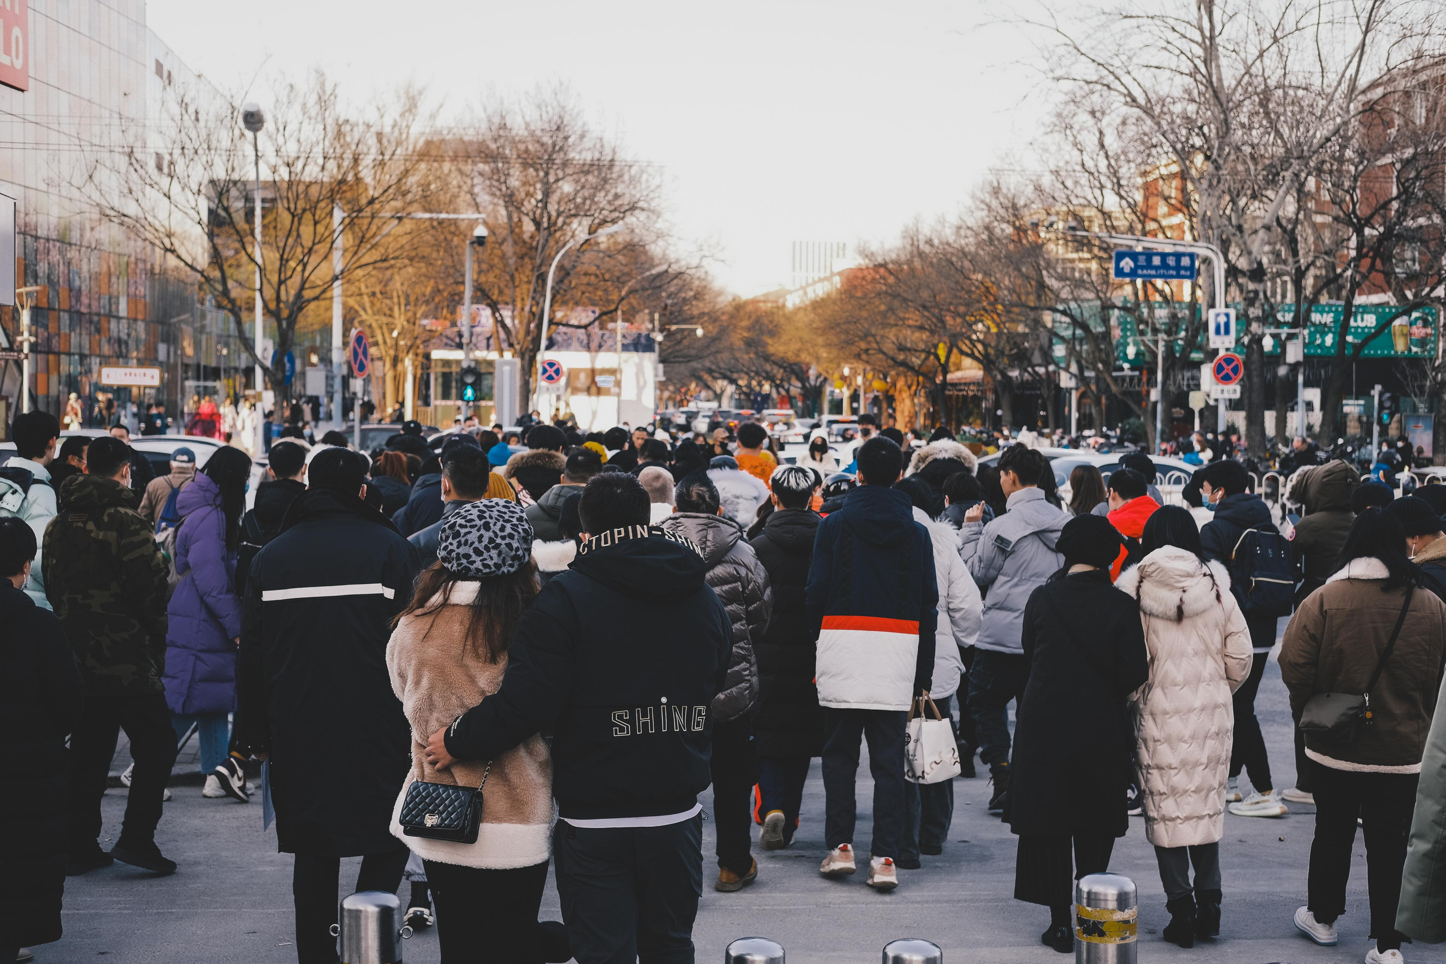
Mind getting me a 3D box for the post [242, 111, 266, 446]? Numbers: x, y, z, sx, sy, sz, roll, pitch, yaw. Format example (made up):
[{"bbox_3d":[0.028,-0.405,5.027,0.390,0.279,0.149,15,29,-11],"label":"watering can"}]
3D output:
[{"bbox_3d":[-12.942,-5.309,58.833,0.580,9.900,1.700,0,2,0],"label":"post"}]

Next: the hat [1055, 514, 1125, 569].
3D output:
[{"bbox_3d":[1.360,0.221,7.875,0.250,0.200,0.260,0,2,5],"label":"hat"}]

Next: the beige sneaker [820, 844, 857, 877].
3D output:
[{"bbox_3d":[0.479,1.570,8.850,0.108,0.125,0.290,-1,-9,-14],"label":"beige sneaker"}]

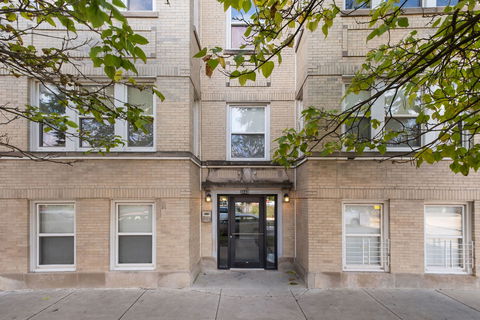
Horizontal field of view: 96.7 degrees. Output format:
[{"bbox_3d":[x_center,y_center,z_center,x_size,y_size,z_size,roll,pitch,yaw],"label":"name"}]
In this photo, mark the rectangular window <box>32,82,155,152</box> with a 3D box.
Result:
[{"bbox_3d":[-3.394,-1.009,4.950,2.889,1.671,0.160,0,0,0],"label":"rectangular window"}]

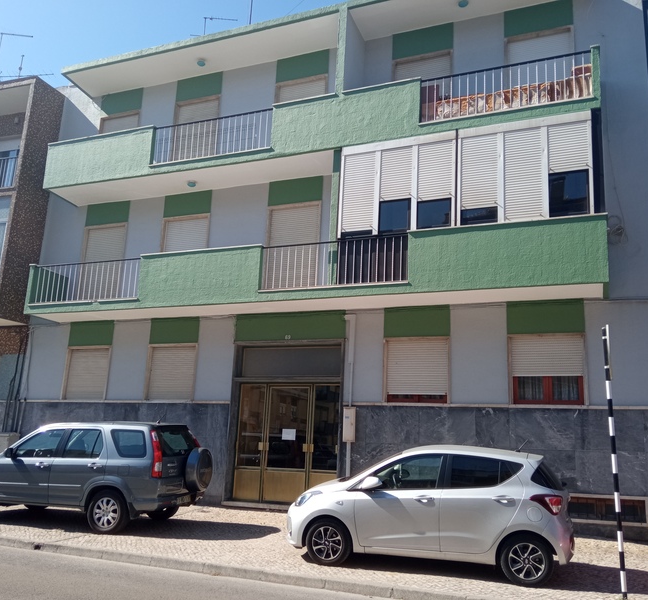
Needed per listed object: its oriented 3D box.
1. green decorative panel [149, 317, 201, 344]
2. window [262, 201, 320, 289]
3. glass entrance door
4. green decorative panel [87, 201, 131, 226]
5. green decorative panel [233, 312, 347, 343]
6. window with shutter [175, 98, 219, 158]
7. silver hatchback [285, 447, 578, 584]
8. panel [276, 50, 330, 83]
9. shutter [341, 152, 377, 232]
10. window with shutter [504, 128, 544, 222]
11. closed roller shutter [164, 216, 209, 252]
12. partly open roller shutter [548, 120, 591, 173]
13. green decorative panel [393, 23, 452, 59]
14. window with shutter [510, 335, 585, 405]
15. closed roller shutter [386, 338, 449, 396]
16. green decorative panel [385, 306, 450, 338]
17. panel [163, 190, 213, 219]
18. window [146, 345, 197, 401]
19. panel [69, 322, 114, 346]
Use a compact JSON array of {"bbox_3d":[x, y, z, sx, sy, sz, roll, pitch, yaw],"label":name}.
[{"bbox_3d":[-3.198,0.665,13.393,1.236,0.554,0.080,-3,-12,22],"label":"green decorative panel"},{"bbox_3d":[-0.653,-1.000,13.209,1.262,2.203,0.122,-3,-14,21],"label":"window"},{"bbox_3d":[-0.733,2.749,12.069,2.174,2.257,0.120,-3,-12,22],"label":"glass entrance door"},{"bbox_3d":[-5.302,-2.101,15.348,1.293,0.558,0.076,-3,-14,21],"label":"green decorative panel"},{"bbox_3d":[-0.715,0.551,12.669,2.471,0.579,0.080,-3,-14,22],"label":"green decorative panel"},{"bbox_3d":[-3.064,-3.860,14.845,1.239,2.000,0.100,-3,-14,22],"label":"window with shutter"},{"bbox_3d":[1.359,2.683,8.305,3.660,1.490,1.670,-3,-12,20],"label":"silver hatchback"},{"bbox_3d":[-0.478,-5.293,14.166,1.278,0.604,0.076,-3,-14,21],"label":"panel"},{"bbox_3d":[0.649,-1.983,11.622,0.614,1.610,0.100,-3,-14,22],"label":"shutter"},{"bbox_3d":[3.385,-2.130,10.587,0.620,1.622,0.061,-3,-14,21],"label":"window with shutter"},{"bbox_3d":[-3.149,-1.284,14.242,1.150,1.150,0.070,-3,-14,22],"label":"closed roller shutter"},{"bbox_3d":[4.047,-2.520,10.315,0.608,0.855,0.070,-3,-14,22],"label":"partly open roller shutter"},{"bbox_3d":[1.978,-5.147,12.476,1.216,0.585,0.080,-3,-12,22],"label":"green decorative panel"},{"bbox_3d":[3.758,1.170,10.485,1.210,1.193,0.140,-3,-12,22],"label":"window with shutter"},{"bbox_3d":[1.751,1.266,11.705,1.147,1.040,0.061,-3,-14,21],"label":"closed roller shutter"},{"bbox_3d":[1.708,0.403,11.446,1.214,0.549,0.080,-3,-12,22],"label":"green decorative panel"},{"bbox_3d":[-3.164,-2.213,14.509,1.285,0.558,0.076,-3,-14,21],"label":"panel"},{"bbox_3d":[-3.290,1.587,13.566,1.156,1.143,0.070,-3,-14,22],"label":"window"},{"bbox_3d":[-5.282,0.771,14.221,1.250,0.544,0.080,-3,-12,22],"label":"panel"}]

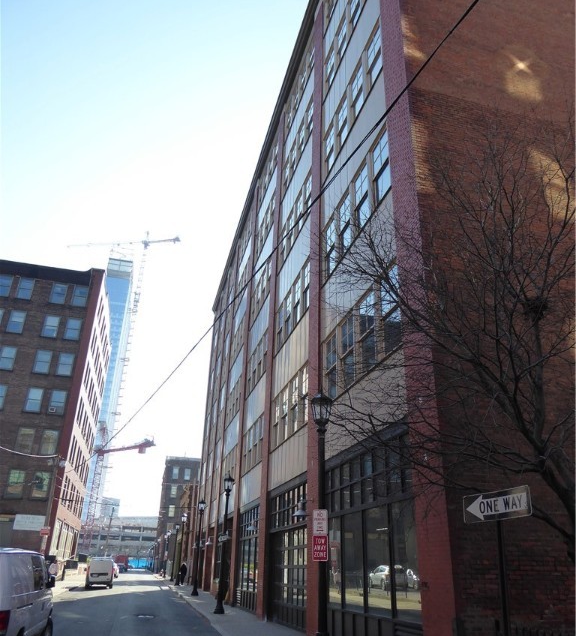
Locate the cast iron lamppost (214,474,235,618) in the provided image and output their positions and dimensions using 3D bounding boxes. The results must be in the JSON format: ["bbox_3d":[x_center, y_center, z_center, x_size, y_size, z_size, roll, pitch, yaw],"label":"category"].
[{"bbox_3d":[-2.564,8.951,22.464,0.440,5.300,0.440,8,-25,-13],"label":"cast iron lamppost"}]

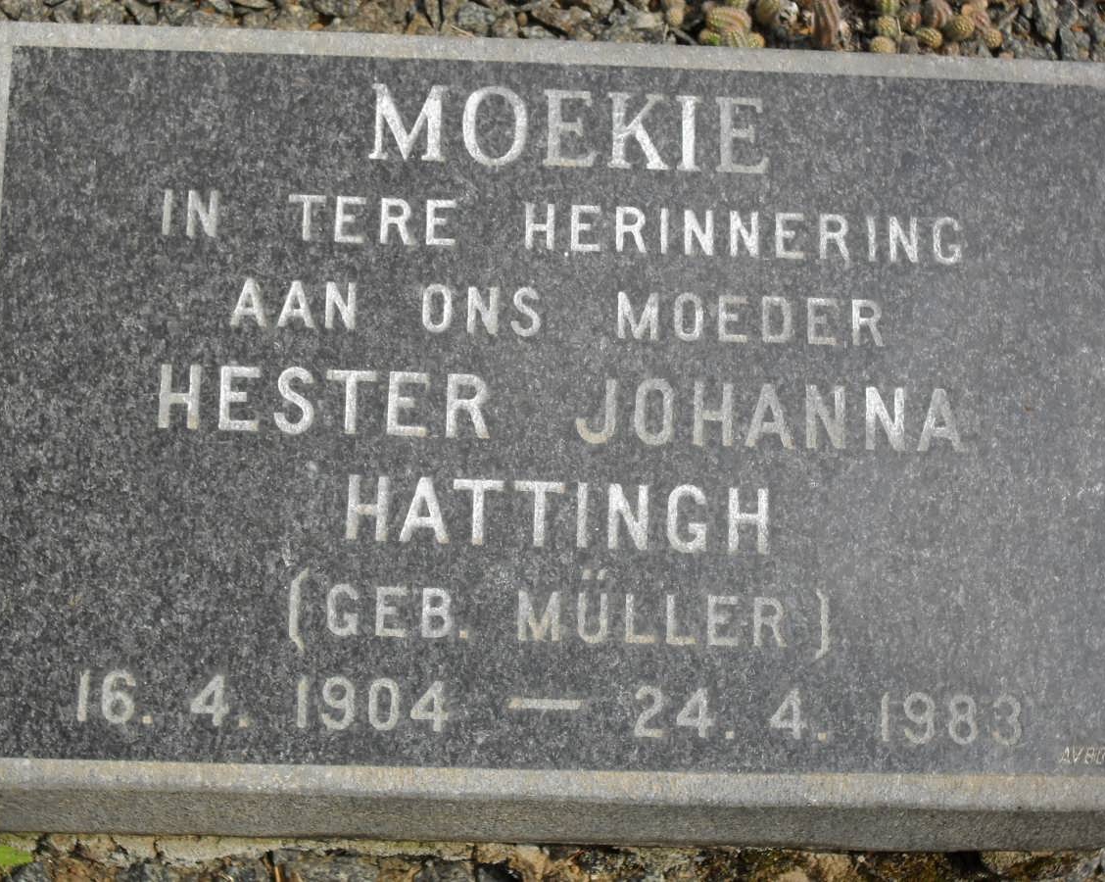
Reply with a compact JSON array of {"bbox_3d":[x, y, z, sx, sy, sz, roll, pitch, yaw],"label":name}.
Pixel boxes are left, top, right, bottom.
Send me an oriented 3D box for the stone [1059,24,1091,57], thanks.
[{"bbox_3d":[0.344,-0.264,1.480,0.021,0.017,0.021,0,66,-3],"label":"stone"}]

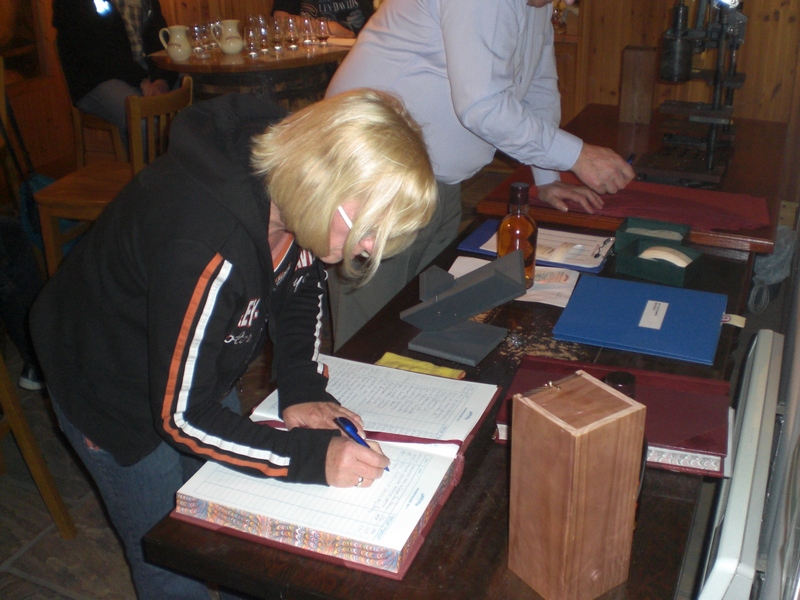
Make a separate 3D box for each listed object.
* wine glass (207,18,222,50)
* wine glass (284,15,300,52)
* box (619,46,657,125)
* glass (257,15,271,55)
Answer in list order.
[{"bbox_3d":[-0.748,-1.066,3.520,0.067,0.117,0.067,-6,25,-10],"label":"wine glass"},{"bbox_3d":[-0.425,-1.040,3.439,0.062,0.117,0.062,-1,26,0],"label":"wine glass"},{"bbox_3d":[0.820,-0.741,3.009,0.105,0.250,0.105,8,26,21],"label":"box"},{"bbox_3d":[-0.526,-1.022,3.400,0.067,0.117,0.067,-5,24,-7],"label":"glass"}]

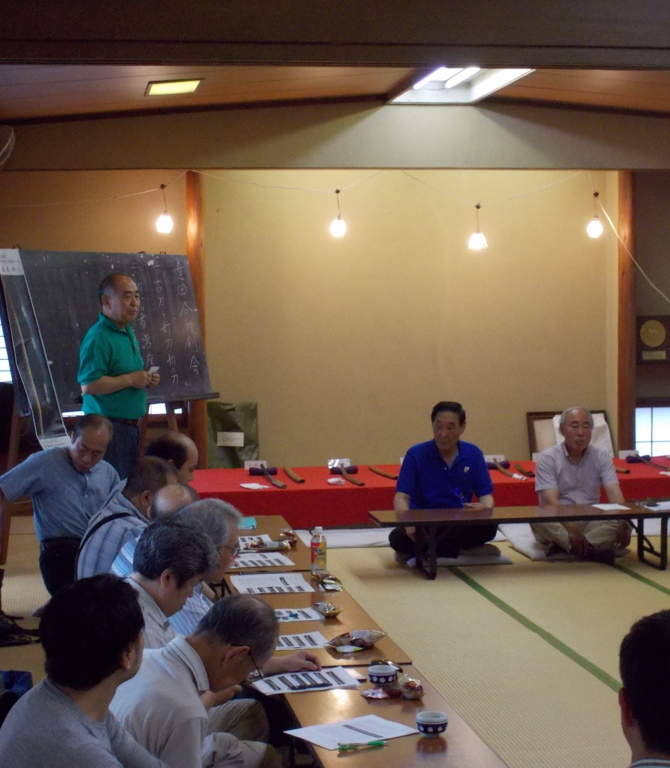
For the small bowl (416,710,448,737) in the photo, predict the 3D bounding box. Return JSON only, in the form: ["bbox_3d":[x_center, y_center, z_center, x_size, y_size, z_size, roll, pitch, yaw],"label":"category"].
[{"bbox_3d":[0.255,0.910,4.415,0.086,0.058,0.086,-1,3,0],"label":"small bowl"}]

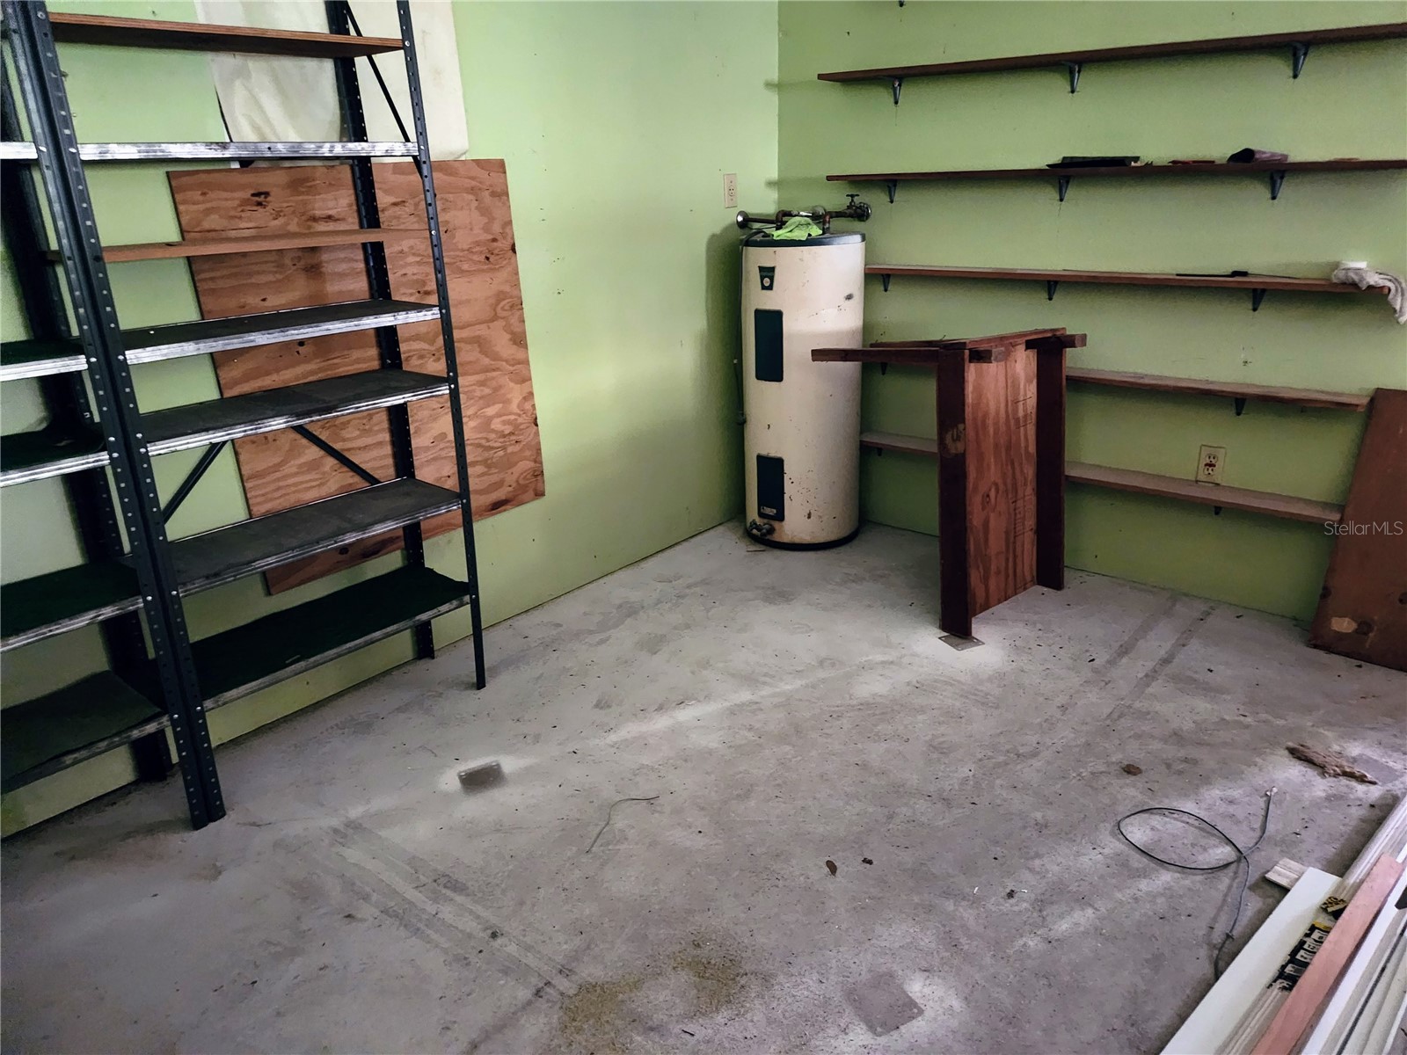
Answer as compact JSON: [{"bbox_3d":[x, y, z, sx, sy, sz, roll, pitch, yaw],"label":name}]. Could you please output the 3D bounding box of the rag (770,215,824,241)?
[{"bbox_3d":[0.332,-1.056,3.302,0.175,0.080,0.190,1,20,6],"label":"rag"}]

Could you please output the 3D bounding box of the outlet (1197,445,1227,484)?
[{"bbox_3d":[1.613,-0.199,2.970,0.071,0.117,0.012,15,25,37],"label":"outlet"}]

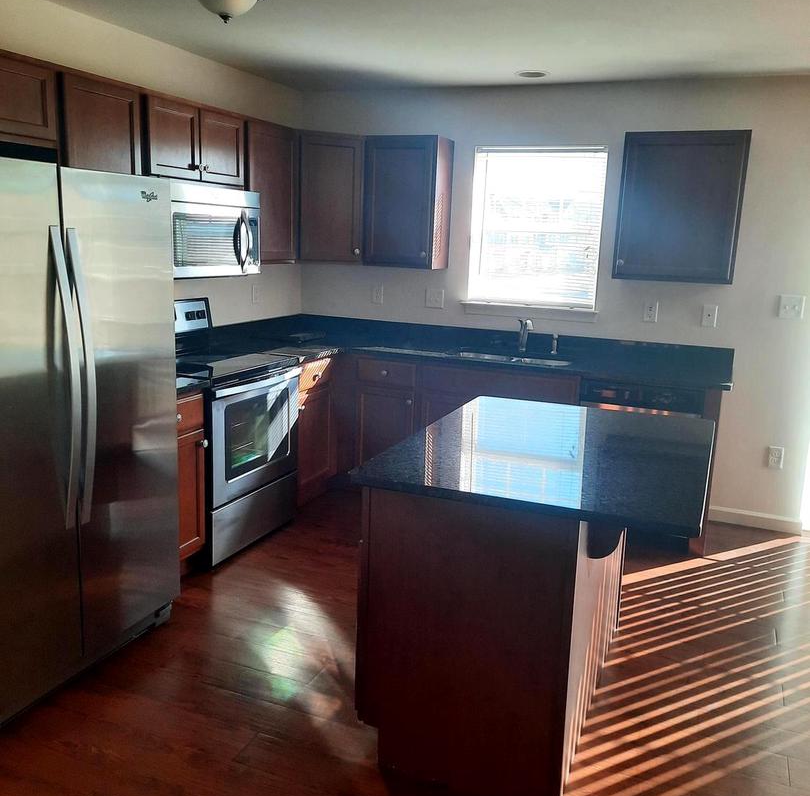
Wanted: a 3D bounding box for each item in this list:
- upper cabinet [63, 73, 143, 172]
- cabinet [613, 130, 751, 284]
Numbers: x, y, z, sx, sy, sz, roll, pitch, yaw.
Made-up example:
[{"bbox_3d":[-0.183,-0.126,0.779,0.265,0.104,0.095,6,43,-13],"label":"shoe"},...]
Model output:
[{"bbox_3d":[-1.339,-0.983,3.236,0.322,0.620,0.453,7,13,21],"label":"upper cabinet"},{"bbox_3d":[1.489,-1.018,4.211,0.610,0.763,0.320,7,13,22],"label":"cabinet"}]

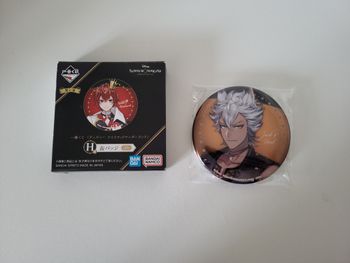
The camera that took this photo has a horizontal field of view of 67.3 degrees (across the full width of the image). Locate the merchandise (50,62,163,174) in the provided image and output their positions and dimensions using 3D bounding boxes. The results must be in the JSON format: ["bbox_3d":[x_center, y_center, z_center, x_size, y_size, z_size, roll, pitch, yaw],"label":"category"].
[{"bbox_3d":[-0.047,-0.011,0.202,0.081,0.017,0.081,0,83,0],"label":"merchandise"}]

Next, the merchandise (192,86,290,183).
[{"bbox_3d":[0.051,0.002,0.202,0.075,0.009,0.075,0,83,0],"label":"merchandise"}]

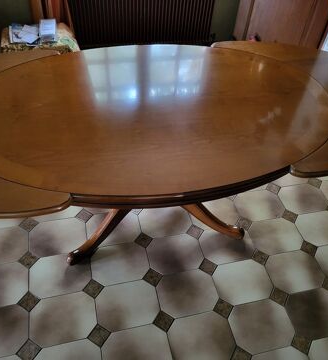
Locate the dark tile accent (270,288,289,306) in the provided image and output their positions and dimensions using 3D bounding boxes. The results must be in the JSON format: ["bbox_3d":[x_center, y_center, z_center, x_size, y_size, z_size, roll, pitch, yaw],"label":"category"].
[{"bbox_3d":[0.582,0.589,1.818,0.073,0.010,0.073,26,50,18],"label":"dark tile accent"}]

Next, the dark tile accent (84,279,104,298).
[{"bbox_3d":[-0.331,0.518,1.696,0.070,0.010,0.070,26,50,18],"label":"dark tile accent"}]

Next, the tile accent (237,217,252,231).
[{"bbox_3d":[0.463,0.252,2.087,0.070,0.010,0.070,26,50,18],"label":"tile accent"}]

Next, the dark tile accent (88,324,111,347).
[{"bbox_3d":[-0.288,0.691,1.600,0.070,0.010,0.070,26,50,18],"label":"dark tile accent"}]

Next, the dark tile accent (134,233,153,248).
[{"bbox_3d":[-0.112,0.335,1.987,0.073,0.010,0.073,26,50,18],"label":"dark tile accent"}]

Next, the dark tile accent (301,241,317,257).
[{"bbox_3d":[0.802,0.379,1.998,0.070,0.010,0.070,26,50,18],"label":"dark tile accent"}]

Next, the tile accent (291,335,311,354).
[{"bbox_3d":[0.626,0.740,1.640,0.070,0.010,0.070,26,50,18],"label":"tile accent"}]

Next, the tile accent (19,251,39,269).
[{"bbox_3d":[-0.696,0.413,1.857,0.073,0.010,0.073,26,50,18],"label":"tile accent"}]

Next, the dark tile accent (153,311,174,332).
[{"bbox_3d":[-0.002,0.665,1.690,0.073,0.010,0.073,26,50,18],"label":"dark tile accent"}]

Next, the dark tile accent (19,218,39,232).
[{"bbox_3d":[-0.714,0.241,1.917,0.070,0.010,0.070,26,50,18],"label":"dark tile accent"}]

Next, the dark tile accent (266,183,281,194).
[{"bbox_3d":[0.679,0.058,2.220,0.070,0.010,0.070,26,50,18],"label":"dark tile accent"}]

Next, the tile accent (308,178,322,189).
[{"bbox_3d":[1.002,0.020,2.389,0.073,0.010,0.073,26,50,18],"label":"tile accent"}]

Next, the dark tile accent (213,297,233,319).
[{"bbox_3d":[0.290,0.626,1.755,0.073,0.010,0.073,26,50,18],"label":"dark tile accent"}]

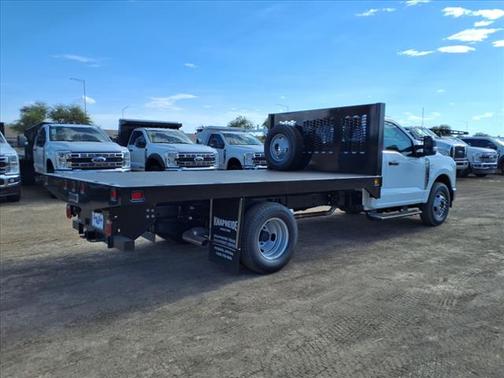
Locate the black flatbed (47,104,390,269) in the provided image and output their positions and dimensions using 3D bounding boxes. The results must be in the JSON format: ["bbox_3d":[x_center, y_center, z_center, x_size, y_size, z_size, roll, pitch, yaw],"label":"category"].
[{"bbox_3d":[-0.361,-0.260,5.262,3.860,1.880,2.380,-4,8,-40],"label":"black flatbed"}]

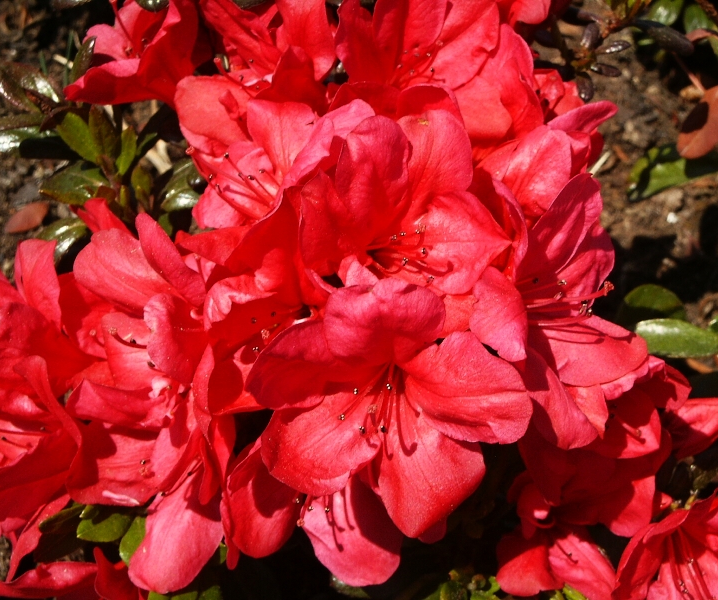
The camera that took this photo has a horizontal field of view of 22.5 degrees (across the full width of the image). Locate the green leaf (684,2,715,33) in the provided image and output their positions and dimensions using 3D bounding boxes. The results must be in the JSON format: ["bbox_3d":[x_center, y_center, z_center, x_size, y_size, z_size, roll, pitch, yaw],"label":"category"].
[{"bbox_3d":[0.100,-0.083,0.530,0.011,0.004,0.009,-32,65,-17],"label":"green leaf"}]

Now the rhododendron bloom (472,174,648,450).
[{"bbox_3d":[0.048,0.003,0.448,0.054,0.064,0.042,6,-4,-41],"label":"rhododendron bloom"}]

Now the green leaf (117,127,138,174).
[{"bbox_3d":[-0.061,-0.039,0.475,0.006,0.003,0.013,19,90,18],"label":"green leaf"}]

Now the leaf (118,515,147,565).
[{"bbox_3d":[-0.058,0.061,0.460,0.009,0.003,0.015,22,77,15],"label":"leaf"}]

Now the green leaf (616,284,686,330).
[{"bbox_3d":[0.077,0.002,0.475,0.018,0.005,0.013,13,61,7],"label":"green leaf"}]

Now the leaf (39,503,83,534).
[{"bbox_3d":[-0.076,0.056,0.465,0.015,0.004,0.009,-27,50,-7],"label":"leaf"}]

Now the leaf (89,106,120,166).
[{"bbox_3d":[-0.067,-0.043,0.478,0.008,0.005,0.018,-12,75,-12],"label":"leaf"}]

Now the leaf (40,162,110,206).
[{"bbox_3d":[-0.075,-0.031,0.480,0.019,0.004,0.013,-5,56,4],"label":"leaf"}]

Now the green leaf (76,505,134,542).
[{"bbox_3d":[-0.065,0.057,0.460,0.015,0.003,0.009,-26,69,-4],"label":"green leaf"}]

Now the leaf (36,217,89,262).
[{"bbox_3d":[-0.079,-0.016,0.480,0.017,0.005,0.011,-15,53,-4],"label":"leaf"}]

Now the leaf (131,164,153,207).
[{"bbox_3d":[-0.057,-0.030,0.478,0.006,0.004,0.012,-6,72,4],"label":"leaf"}]

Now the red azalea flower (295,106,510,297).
[{"bbox_3d":[0.011,-0.023,0.438,0.054,0.036,0.051,1,85,-22],"label":"red azalea flower"}]

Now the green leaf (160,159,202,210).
[{"bbox_3d":[-0.048,-0.031,0.480,0.011,0.005,0.017,41,66,14],"label":"green leaf"}]

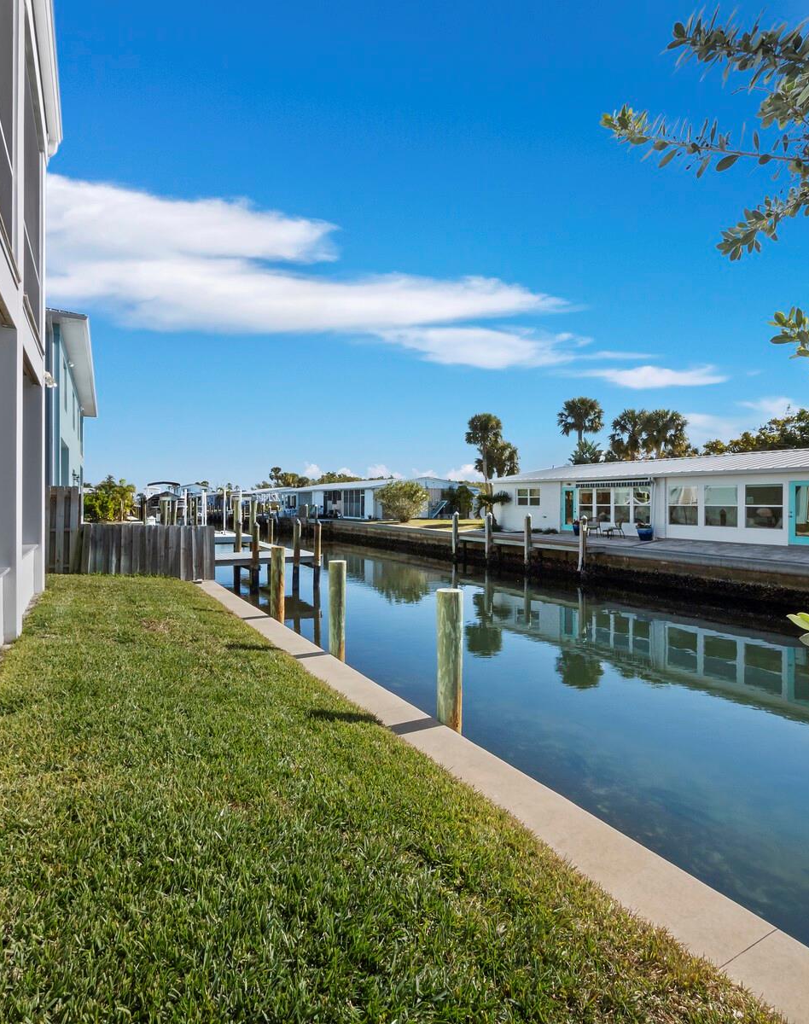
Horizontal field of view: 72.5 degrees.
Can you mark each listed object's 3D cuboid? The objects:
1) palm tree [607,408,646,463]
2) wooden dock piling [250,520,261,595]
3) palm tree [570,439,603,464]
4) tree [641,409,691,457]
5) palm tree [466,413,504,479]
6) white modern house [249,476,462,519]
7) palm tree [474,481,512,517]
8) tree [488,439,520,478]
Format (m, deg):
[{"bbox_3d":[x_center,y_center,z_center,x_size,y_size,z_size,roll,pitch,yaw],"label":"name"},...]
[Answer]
[{"bbox_3d":[16.380,-3.319,40.654,3.500,8.571,3.500,0,1,-30],"label":"palm tree"},{"bbox_3d":[-4.493,1.373,16.613,0.230,2.137,0.230,0,1,-30],"label":"wooden dock piling"},{"bbox_3d":[12.808,-2.124,39.039,2.700,6.144,2.700,0,1,-30],"label":"palm tree"},{"bbox_3d":[17.761,-2.974,37.450,3.500,7.991,3.500,0,1,-30],"label":"tree"},{"bbox_3d":[7.141,-4.116,50.061,3.400,9.726,3.400,1,1,0],"label":"palm tree"},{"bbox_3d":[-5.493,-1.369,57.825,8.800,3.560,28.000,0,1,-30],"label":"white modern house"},{"bbox_3d":[4.798,-0.247,30.216,2.150,2.538,2.150,0,1,-30],"label":"palm tree"},{"bbox_3d":[8.961,-2.933,51.546,3.600,7.361,3.600,0,1,-30],"label":"tree"}]

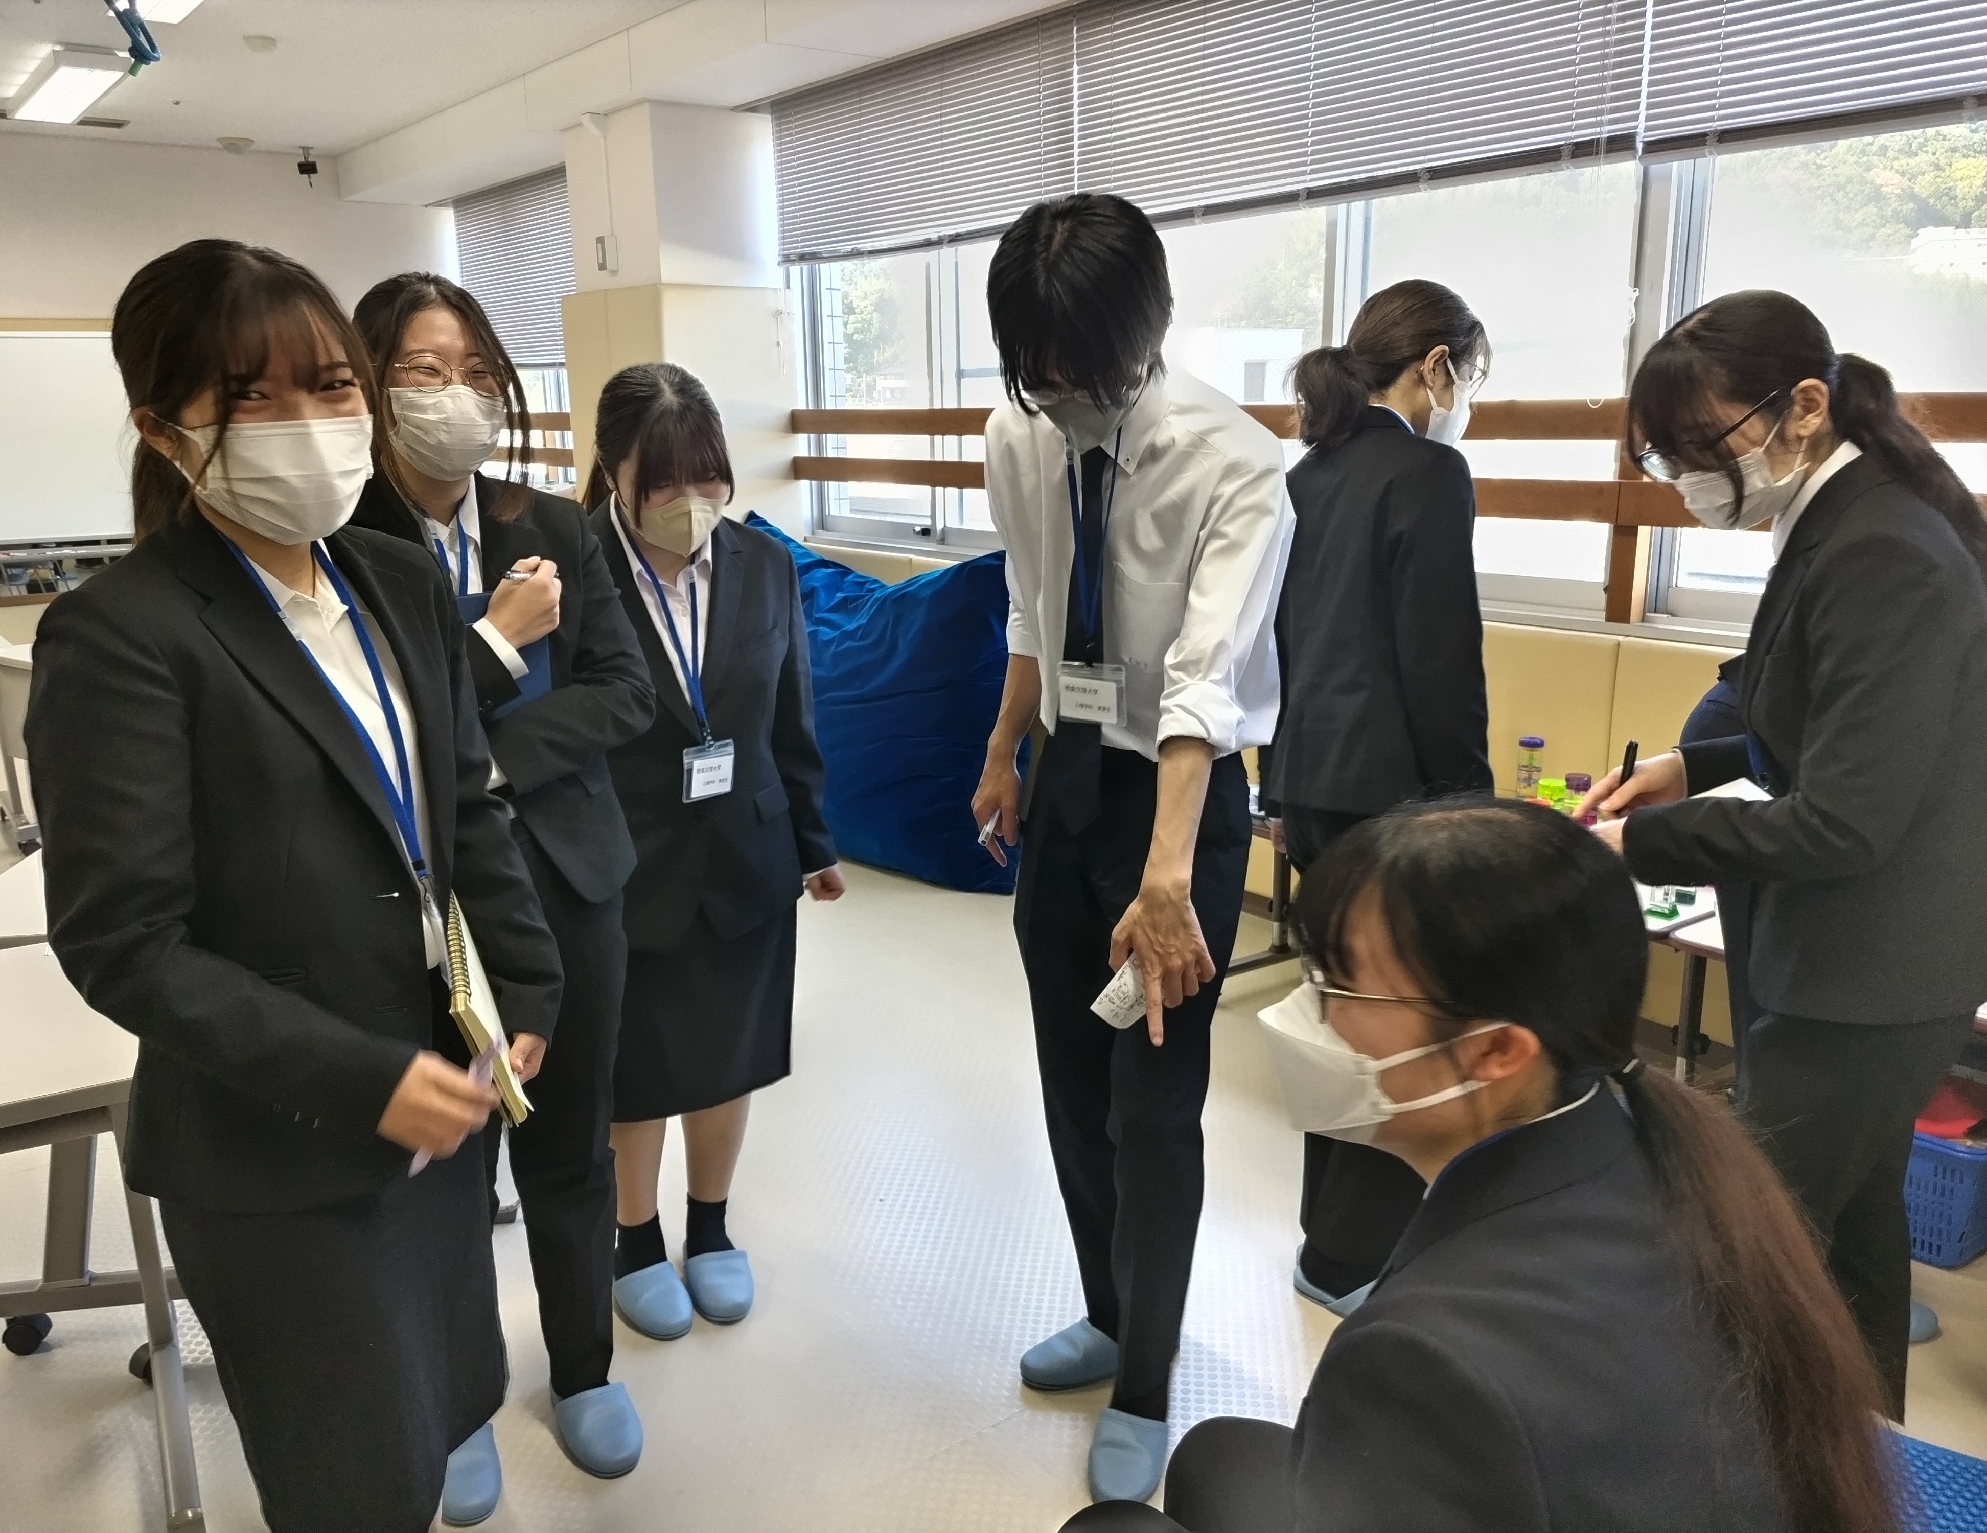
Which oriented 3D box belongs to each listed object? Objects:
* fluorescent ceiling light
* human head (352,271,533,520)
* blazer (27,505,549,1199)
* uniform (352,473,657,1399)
[{"bbox_3d":[-3.678,-2.686,6.079,0.246,0.080,1.278,-11,17,-37],"label":"fluorescent ceiling light"},{"bbox_3d":[-0.655,-0.443,1.823,0.200,0.290,0.210,-7,15,-25],"label":"human head"},{"bbox_3d":[-0.599,0.076,1.320,0.290,0.610,0.420,11,18,42],"label":"blazer"},{"bbox_3d":[-0.631,0.259,2.008,0.430,1.230,0.280,-7,14,-23],"label":"uniform"}]

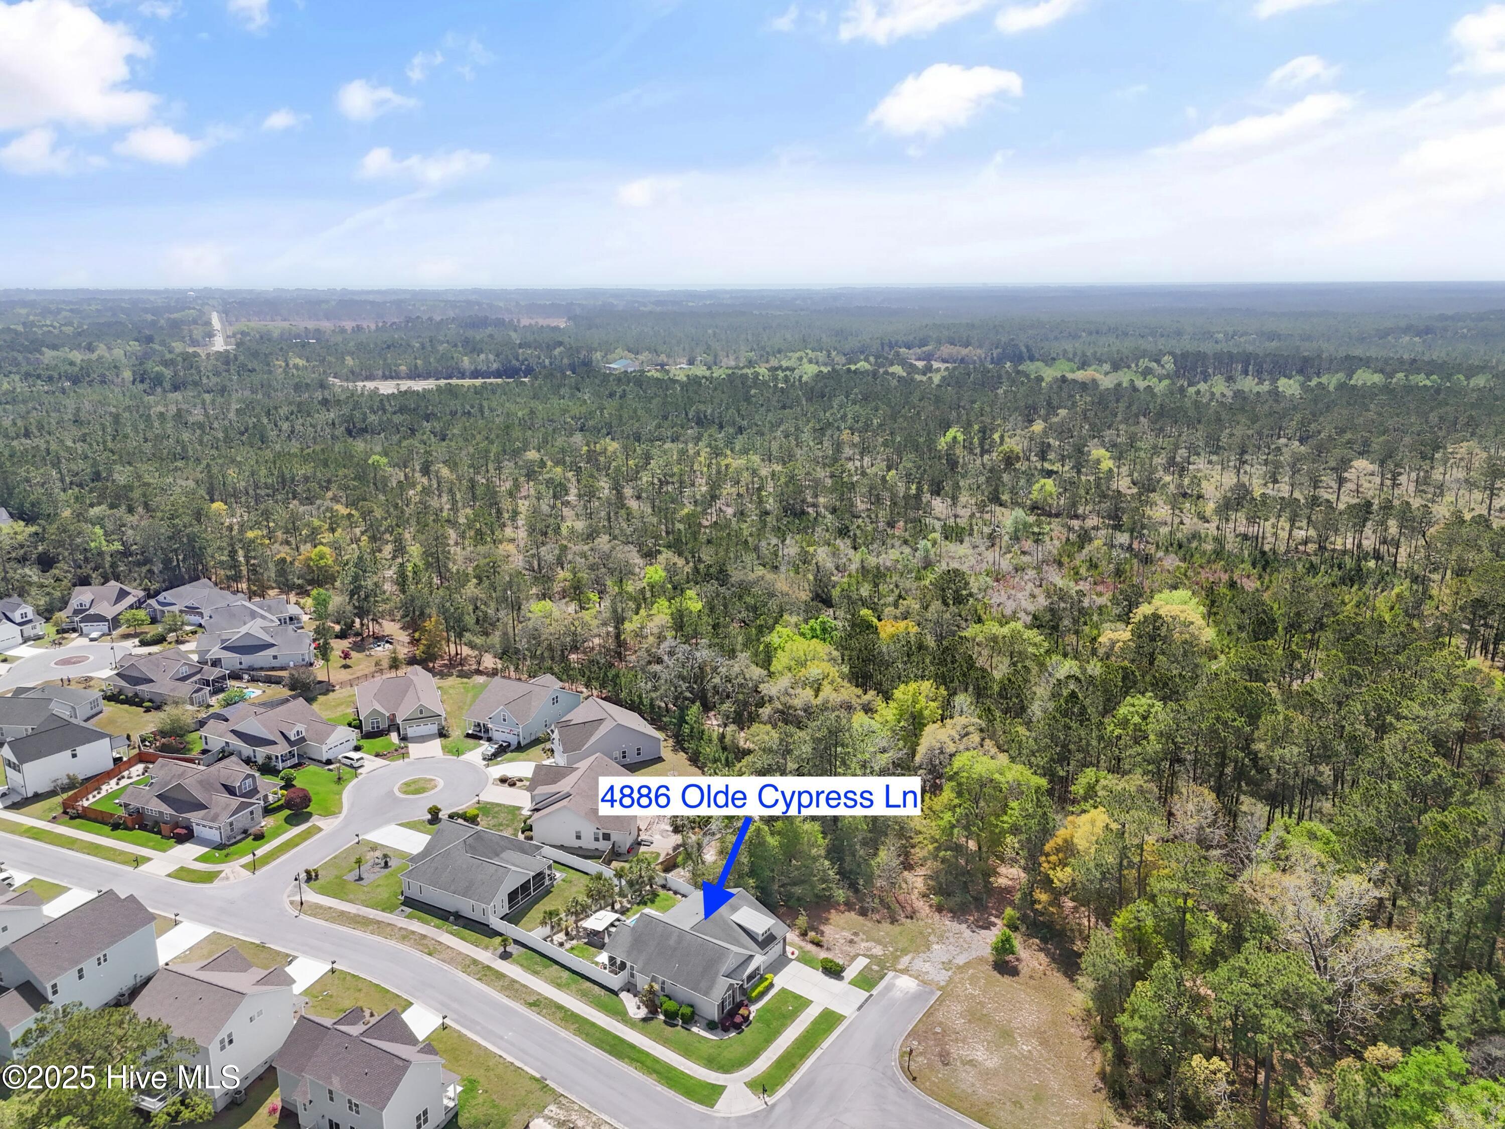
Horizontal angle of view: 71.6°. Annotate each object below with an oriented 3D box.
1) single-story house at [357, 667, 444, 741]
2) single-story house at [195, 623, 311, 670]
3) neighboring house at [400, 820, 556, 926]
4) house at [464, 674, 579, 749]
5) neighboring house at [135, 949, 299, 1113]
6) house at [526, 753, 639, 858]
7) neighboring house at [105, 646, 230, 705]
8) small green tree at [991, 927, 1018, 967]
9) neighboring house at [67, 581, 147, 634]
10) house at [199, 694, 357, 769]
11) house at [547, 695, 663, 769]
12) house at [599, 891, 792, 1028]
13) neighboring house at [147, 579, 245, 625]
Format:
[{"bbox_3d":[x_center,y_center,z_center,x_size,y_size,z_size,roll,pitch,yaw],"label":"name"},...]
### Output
[{"bbox_3d":[-63.357,23.955,187.004,14.410,6.410,22.700,-7,17,-23],"label":"single-story house"},{"bbox_3d":[-102.335,16.039,215.458,24.470,7.110,13.820,-2,15,-6],"label":"single-story house"},{"bbox_3d":[-34.697,37.638,135.343,17.660,6.810,16.870,8,17,27],"label":"neighboring house"},{"bbox_3d":[-42.449,26.073,194.958,13.026,7.692,19.179,8,17,26],"label":"house"},{"bbox_3d":[-55.960,46.890,108.160,12.660,9.300,11.580,6,16,23],"label":"neighboring house"},{"bbox_3d":[-25.270,34.840,156.400,20.240,6.300,18.160,3,15,12],"label":"house"},{"bbox_3d":[-119.062,21.911,212.156,28.718,7.385,14.154,6,16,22],"label":"neighboring house"},{"bbox_3d":[30.438,45.982,126.063,3.125,4.790,3.125,0,15,0],"label":"small green tree"},{"bbox_3d":[-159.740,10.380,254.454,15.692,7.795,19.282,-2,15,-5],"label":"neighboring house"},{"bbox_3d":[-79.970,26.958,174.842,25.360,7.110,13.520,8,17,28],"label":"house"},{"bbox_3d":[-24.418,27.471,172.524,16.780,6.910,13.420,-7,16,-23],"label":"house"},{"bbox_3d":[-5.980,44.080,122.680,16.540,5.900,15.300,10,18,34],"label":"house"},{"bbox_3d":[-139.685,8.741,261.889,17.744,6.872,17.744,5,16,18],"label":"neighboring house"}]

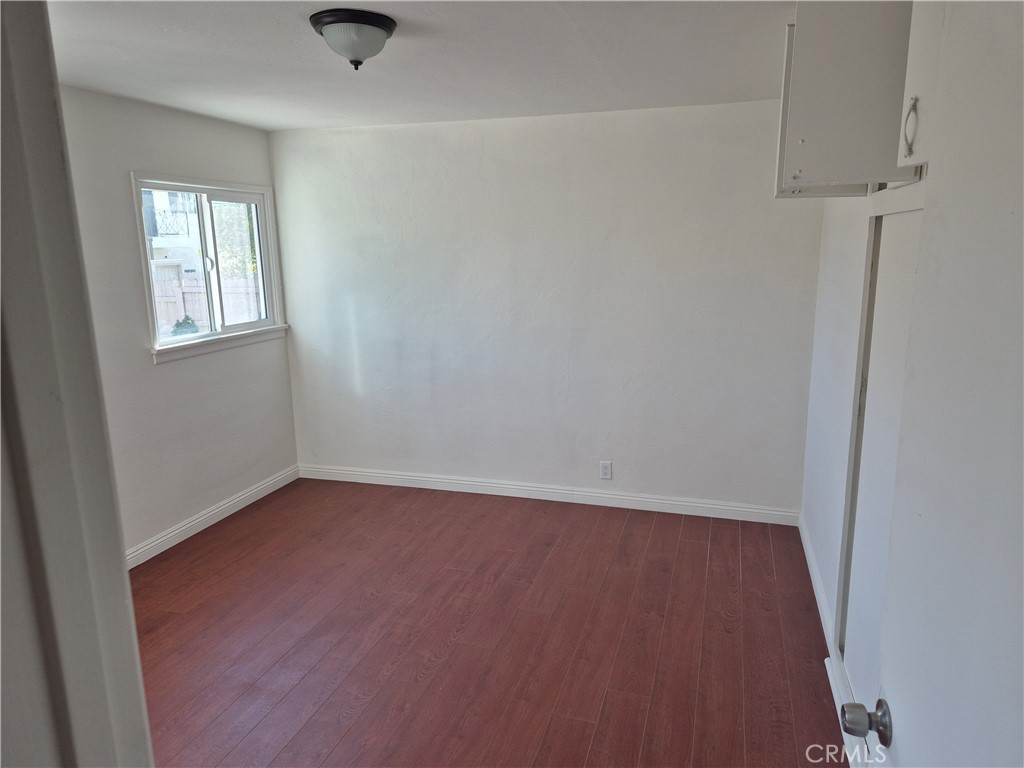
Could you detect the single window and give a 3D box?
[{"bbox_3d":[-1.808,-0.753,4.179,0.090,0.955,1.160,3,12,17],"label":"single window"}]

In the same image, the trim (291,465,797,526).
[{"bbox_3d":[0.068,0.727,4.563,3.440,0.096,0.024,3,12,17],"label":"trim"}]

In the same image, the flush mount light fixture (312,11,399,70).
[{"bbox_3d":[-0.545,-1.173,2.368,0.295,0.153,0.295,-1,12,0],"label":"flush mount light fixture"}]

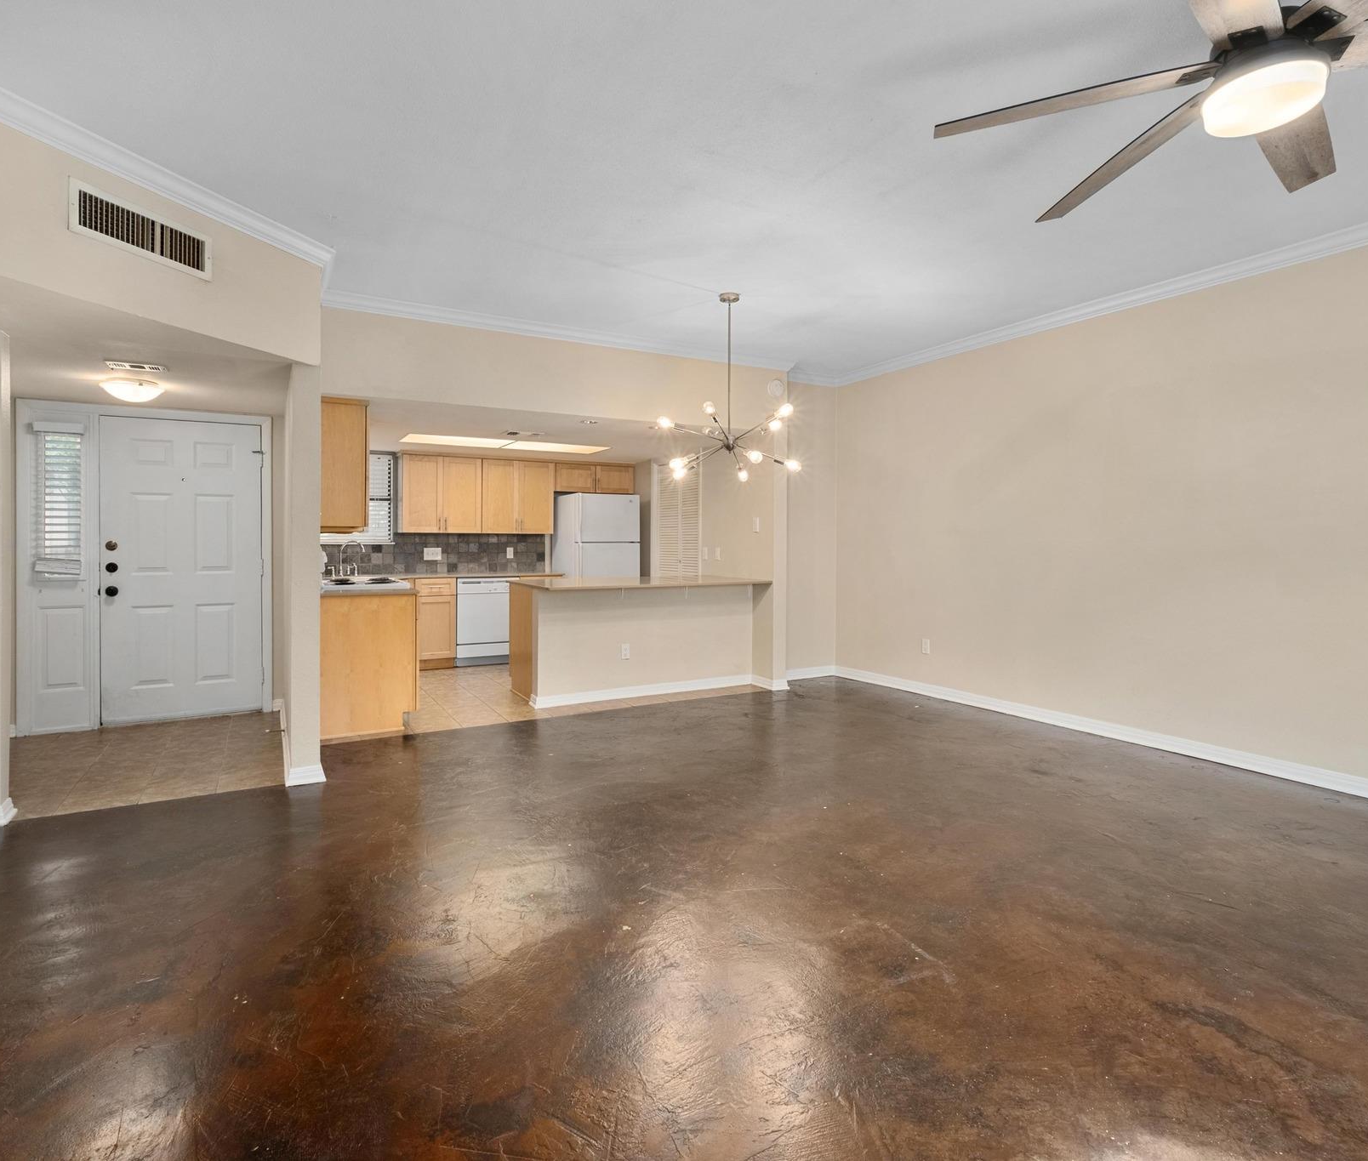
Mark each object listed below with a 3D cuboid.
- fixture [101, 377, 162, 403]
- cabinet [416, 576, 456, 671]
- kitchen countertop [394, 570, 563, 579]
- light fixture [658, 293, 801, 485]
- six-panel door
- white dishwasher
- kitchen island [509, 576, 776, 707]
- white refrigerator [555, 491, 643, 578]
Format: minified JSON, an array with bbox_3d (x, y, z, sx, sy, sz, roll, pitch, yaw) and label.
[{"bbox_3d":[-3.180,-1.085,4.183,0.310,0.120,0.310,-2,3,-30],"label":"fixture"},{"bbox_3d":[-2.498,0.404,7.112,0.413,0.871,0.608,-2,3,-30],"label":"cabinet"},{"bbox_3d":[-2.112,-0.062,7.325,1.673,0.037,0.647,-2,3,-30],"label":"kitchen countertop"},{"bbox_3d":[0.286,-1.187,4.551,0.900,1.200,0.900,0,3,0],"label":"light fixture"},{"bbox_3d":[-3.474,-0.076,5.057,0.915,2.042,0.045,-2,3,-30],"label":"six-panel door"},{"bbox_3d":[-2.053,0.395,7.371,0.608,0.862,0.608,-2,3,-30],"label":"white dishwasher"},{"bbox_3d":[-0.369,0.448,5.959,1.922,0.906,1.115,-2,3,-30],"label":"kitchen island"},{"bbox_3d":[-0.950,-0.058,7.931,0.707,1.708,0.767,-2,3,-30],"label":"white refrigerator"}]

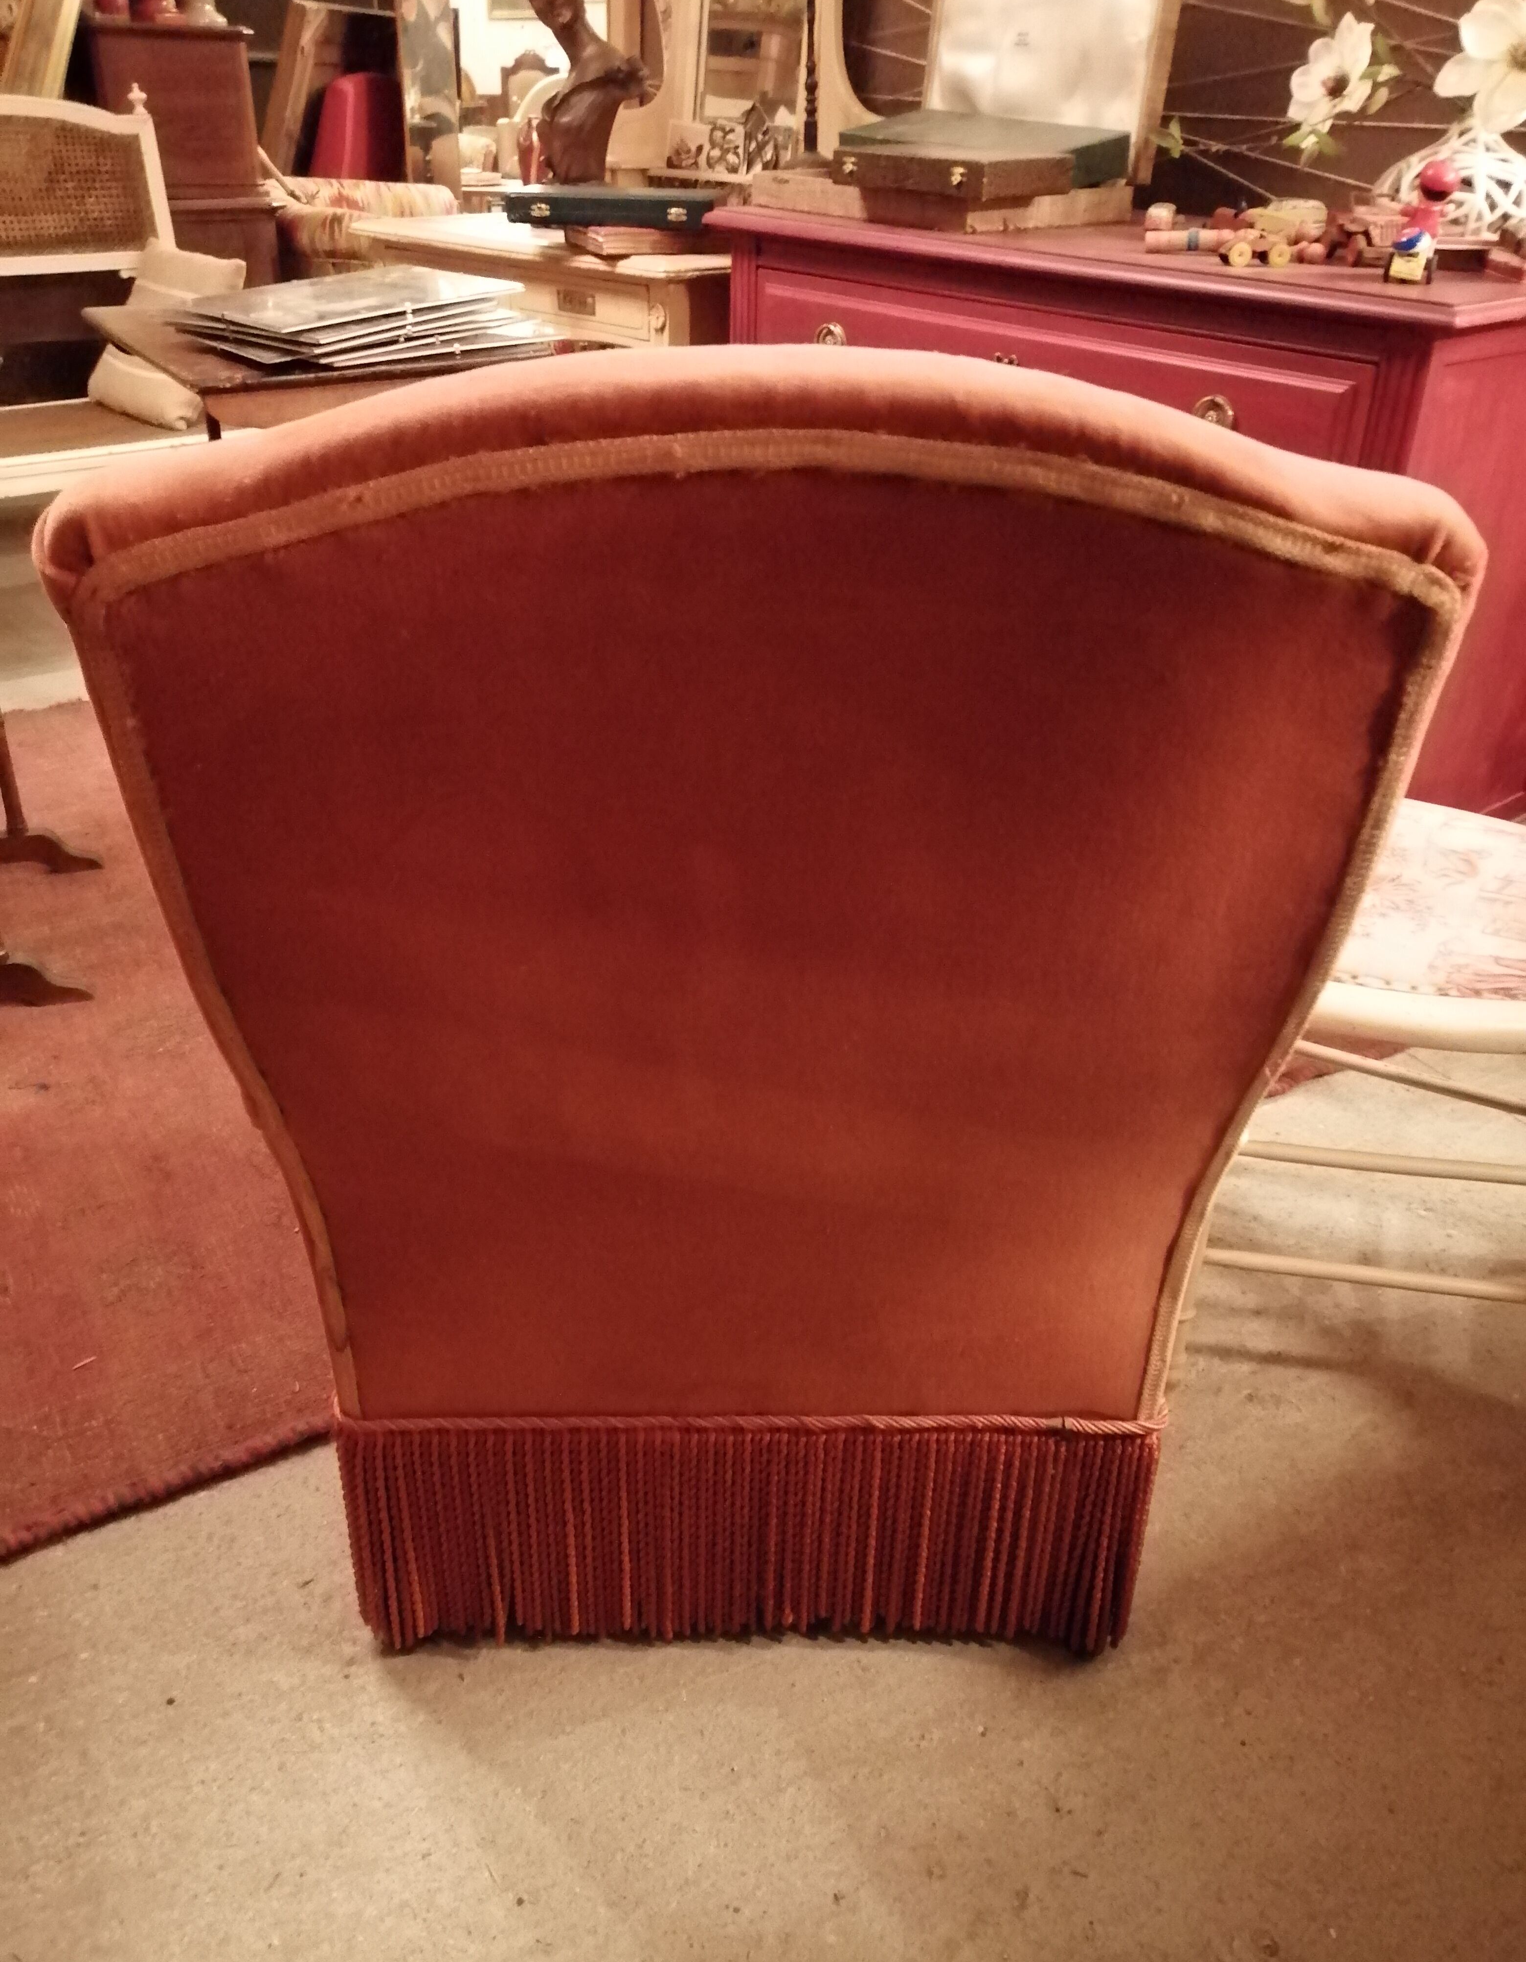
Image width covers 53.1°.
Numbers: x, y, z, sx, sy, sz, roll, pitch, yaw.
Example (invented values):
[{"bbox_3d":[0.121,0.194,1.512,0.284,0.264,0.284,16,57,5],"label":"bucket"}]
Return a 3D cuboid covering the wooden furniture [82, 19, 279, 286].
[{"bbox_3d":[-1.454,-1.871,4.046,0.376,1.115,0.850,-8,33,-15],"label":"wooden furniture"}]

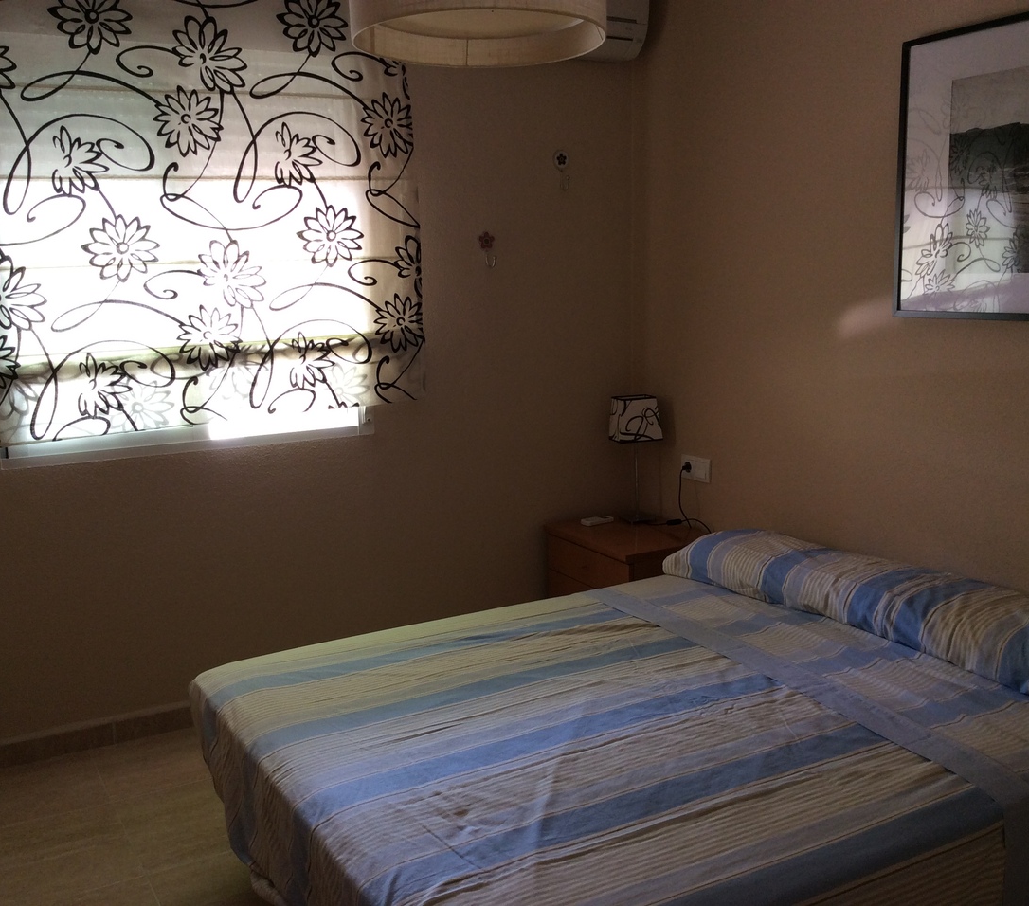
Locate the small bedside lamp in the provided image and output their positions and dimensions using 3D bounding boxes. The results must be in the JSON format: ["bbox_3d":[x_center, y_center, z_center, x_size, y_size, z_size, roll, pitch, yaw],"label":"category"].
[{"bbox_3d":[0.435,0.022,4.110,0.167,0.444,0.104,-5,10,-18],"label":"small bedside lamp"}]

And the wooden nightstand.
[{"bbox_3d":[0.421,0.509,4.008,0.422,0.482,0.510,-6,11,-28],"label":"wooden nightstand"}]

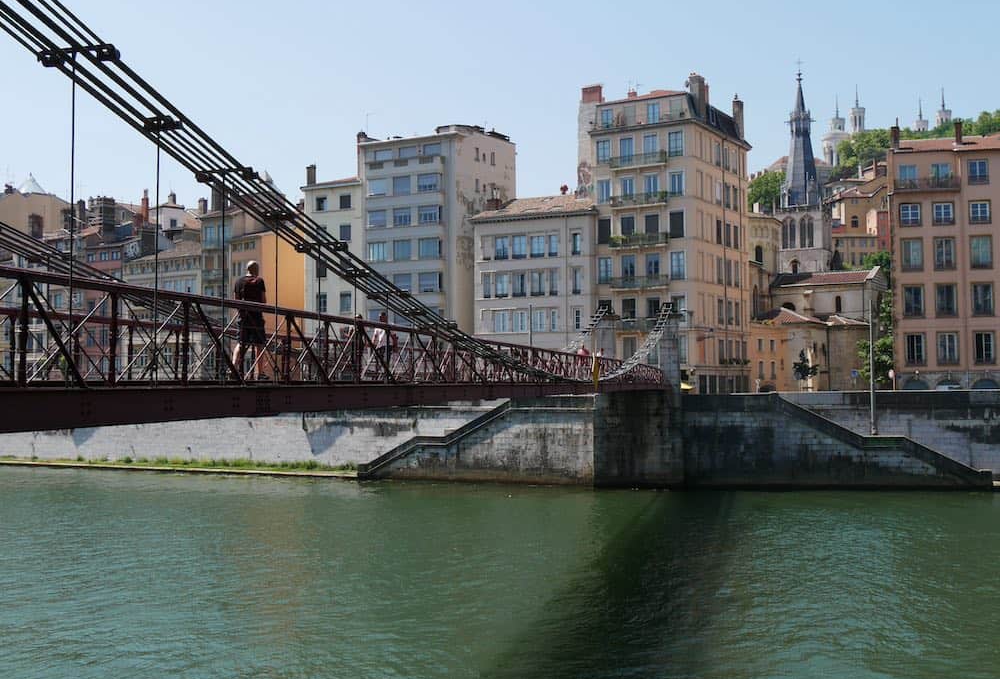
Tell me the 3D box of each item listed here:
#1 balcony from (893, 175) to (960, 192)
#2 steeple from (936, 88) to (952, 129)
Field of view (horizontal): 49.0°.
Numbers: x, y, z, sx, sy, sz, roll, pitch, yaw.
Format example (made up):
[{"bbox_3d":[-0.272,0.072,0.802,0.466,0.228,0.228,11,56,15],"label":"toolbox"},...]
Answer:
[{"bbox_3d":[37.071,-13.484,95.240,5.400,1.100,0.800,-1,-3,9],"label":"balcony"},{"bbox_3d":[270.512,-139.364,668.399,9.200,27.000,9.200,-2,-3,20],"label":"steeple"}]

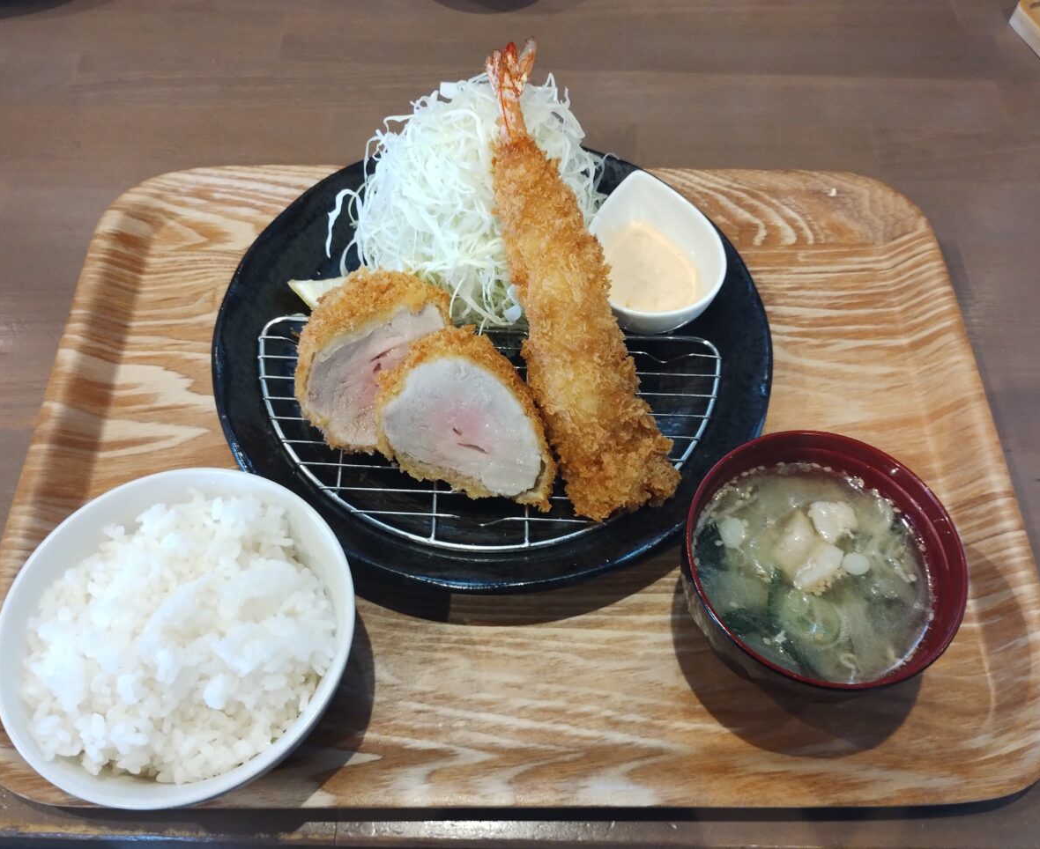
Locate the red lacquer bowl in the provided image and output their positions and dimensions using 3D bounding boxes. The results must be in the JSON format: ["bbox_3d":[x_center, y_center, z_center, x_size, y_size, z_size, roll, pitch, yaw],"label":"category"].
[{"bbox_3d":[0.117,0.066,0.378,0.106,0.070,0.106,0,58,0],"label":"red lacquer bowl"}]

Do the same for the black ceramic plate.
[{"bbox_3d":[-0.013,-0.040,0.464,0.274,0.034,0.274,0,58,0],"label":"black ceramic plate"}]

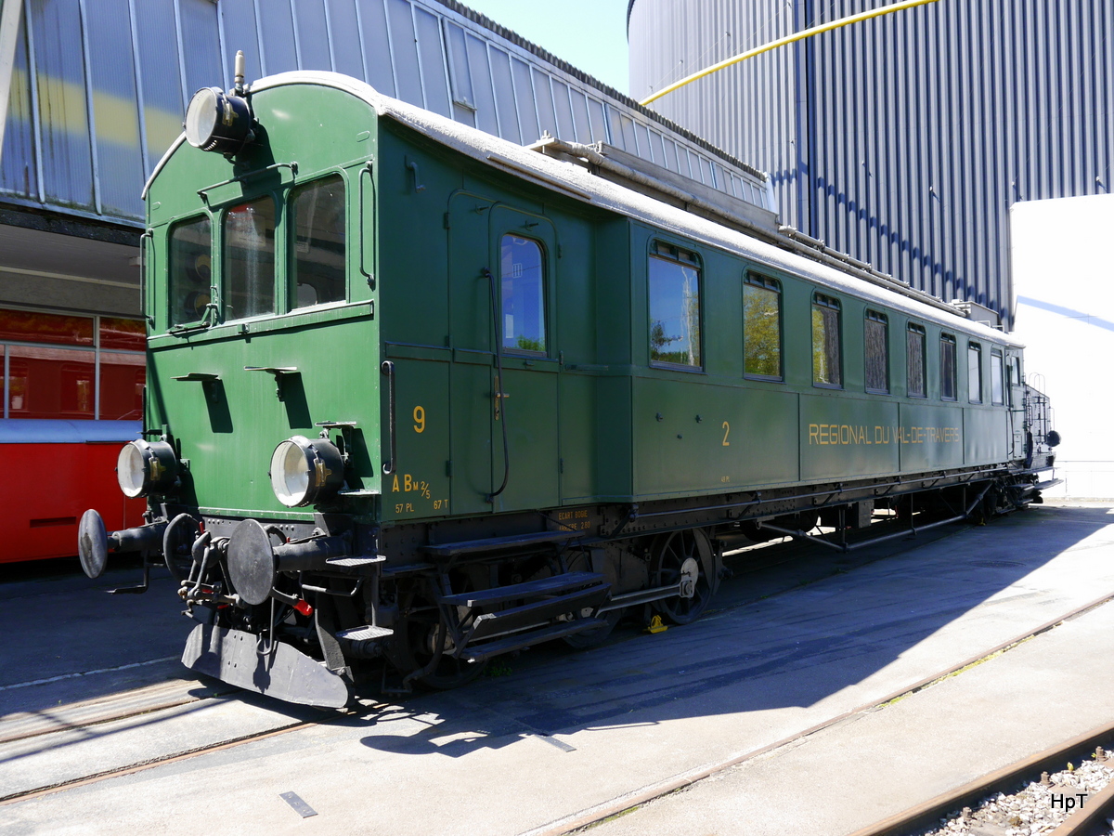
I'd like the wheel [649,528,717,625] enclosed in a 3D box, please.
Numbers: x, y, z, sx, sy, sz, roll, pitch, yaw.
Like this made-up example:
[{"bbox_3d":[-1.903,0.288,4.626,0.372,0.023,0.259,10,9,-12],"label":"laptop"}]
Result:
[{"bbox_3d":[1.117,1.401,8.096,0.150,0.900,0.900,-3,-2,43],"label":"wheel"}]

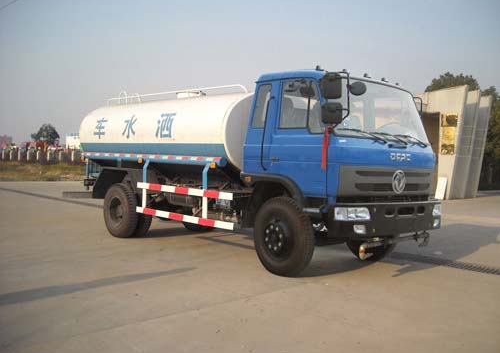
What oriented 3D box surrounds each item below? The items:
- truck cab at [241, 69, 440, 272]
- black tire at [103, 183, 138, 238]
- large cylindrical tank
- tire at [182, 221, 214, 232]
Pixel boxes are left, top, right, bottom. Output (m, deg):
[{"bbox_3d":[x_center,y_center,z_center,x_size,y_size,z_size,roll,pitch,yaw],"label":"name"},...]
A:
[{"bbox_3d":[1.291,-0.114,6.920,2.362,2.487,1.818,0,2,-42],"label":"truck cab"},{"bbox_3d":[-2.418,0.643,9.464,0.270,1.000,1.000,0,2,-42],"label":"black tire"},{"bbox_3d":[-1.160,-0.703,9.614,2.195,1.473,4.823,0,2,-42],"label":"large cylindrical tank"},{"bbox_3d":[-1.124,0.635,10.639,0.270,1.000,1.000,0,2,-42],"label":"tire"}]

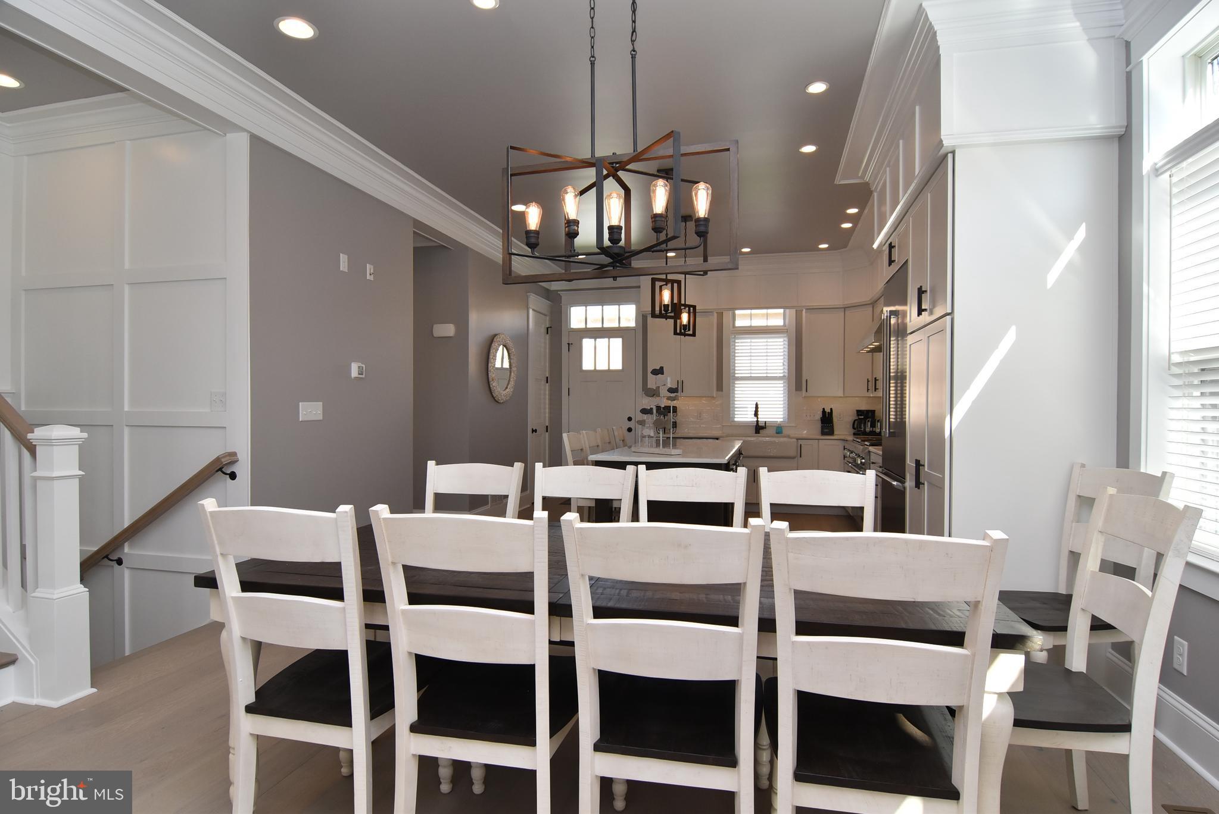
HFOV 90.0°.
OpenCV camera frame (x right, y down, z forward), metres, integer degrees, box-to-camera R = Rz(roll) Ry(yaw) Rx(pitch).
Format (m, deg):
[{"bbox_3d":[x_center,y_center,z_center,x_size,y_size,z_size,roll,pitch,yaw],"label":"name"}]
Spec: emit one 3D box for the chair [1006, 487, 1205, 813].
[{"bbox_3d":[1.274,0.769,1.820,0.565,1.020,0.475,0,0,15],"label":"chair"}]

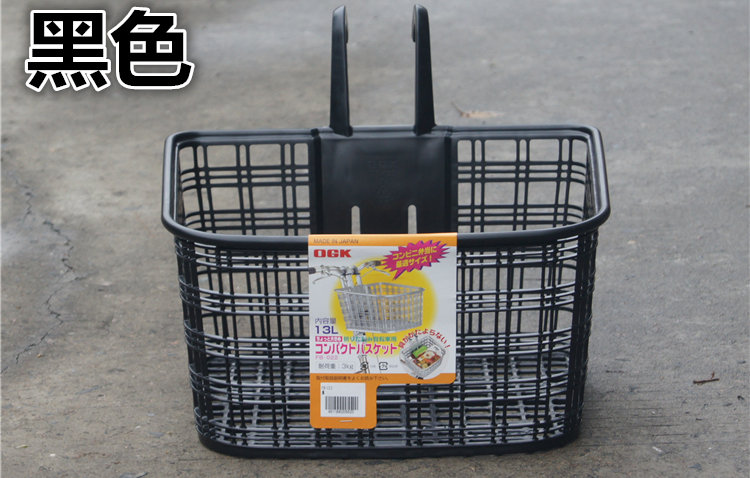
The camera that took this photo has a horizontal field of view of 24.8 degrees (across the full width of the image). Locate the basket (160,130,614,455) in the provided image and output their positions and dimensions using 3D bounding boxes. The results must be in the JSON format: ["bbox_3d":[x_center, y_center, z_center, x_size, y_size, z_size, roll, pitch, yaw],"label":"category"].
[{"bbox_3d":[0.008,0.051,1.316,0.353,0.205,0.255,-1,21,0],"label":"basket"}]

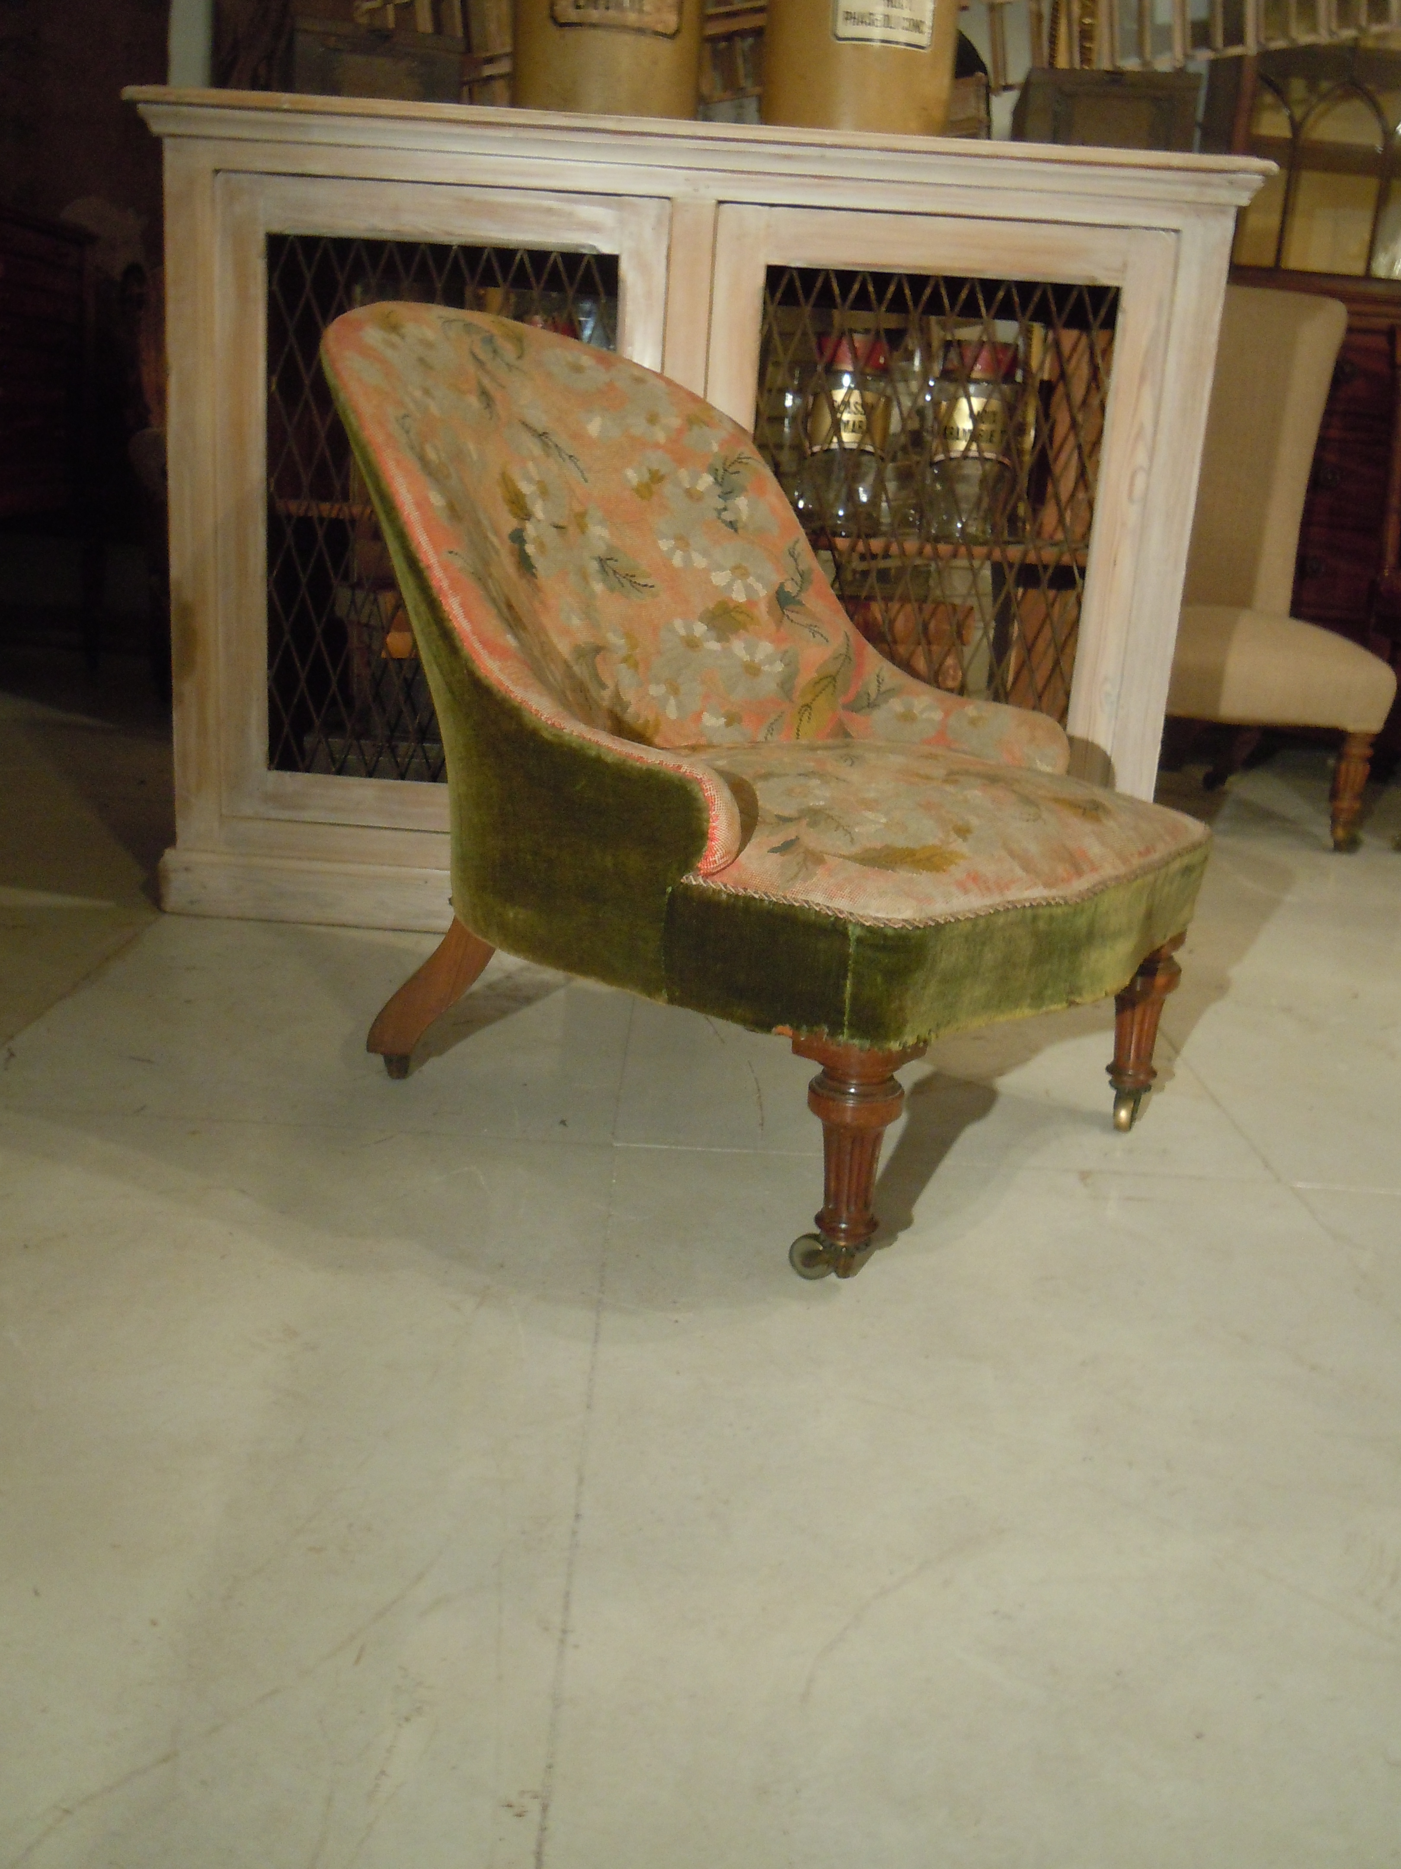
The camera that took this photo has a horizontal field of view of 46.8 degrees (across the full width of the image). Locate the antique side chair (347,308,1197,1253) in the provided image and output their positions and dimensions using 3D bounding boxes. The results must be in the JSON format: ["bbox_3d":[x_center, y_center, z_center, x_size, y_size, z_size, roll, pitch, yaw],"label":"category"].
[{"bbox_3d":[0.035,-0.208,1.611,0.810,0.792,0.642,15,18,35],"label":"antique side chair"}]

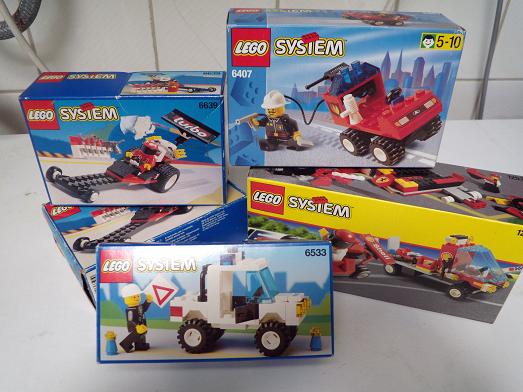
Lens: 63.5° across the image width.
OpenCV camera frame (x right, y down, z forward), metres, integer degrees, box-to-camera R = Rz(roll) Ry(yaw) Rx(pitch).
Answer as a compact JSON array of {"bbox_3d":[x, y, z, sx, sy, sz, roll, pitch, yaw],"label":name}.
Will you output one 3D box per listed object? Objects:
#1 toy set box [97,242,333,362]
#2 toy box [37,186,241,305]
[{"bbox_3d":[-0.029,0.066,0.286,0.145,0.072,0.045,0,-1,-3],"label":"toy set box"},{"bbox_3d":[-0.098,0.023,0.373,0.143,0.049,0.095,-25,44,-31],"label":"toy box"}]

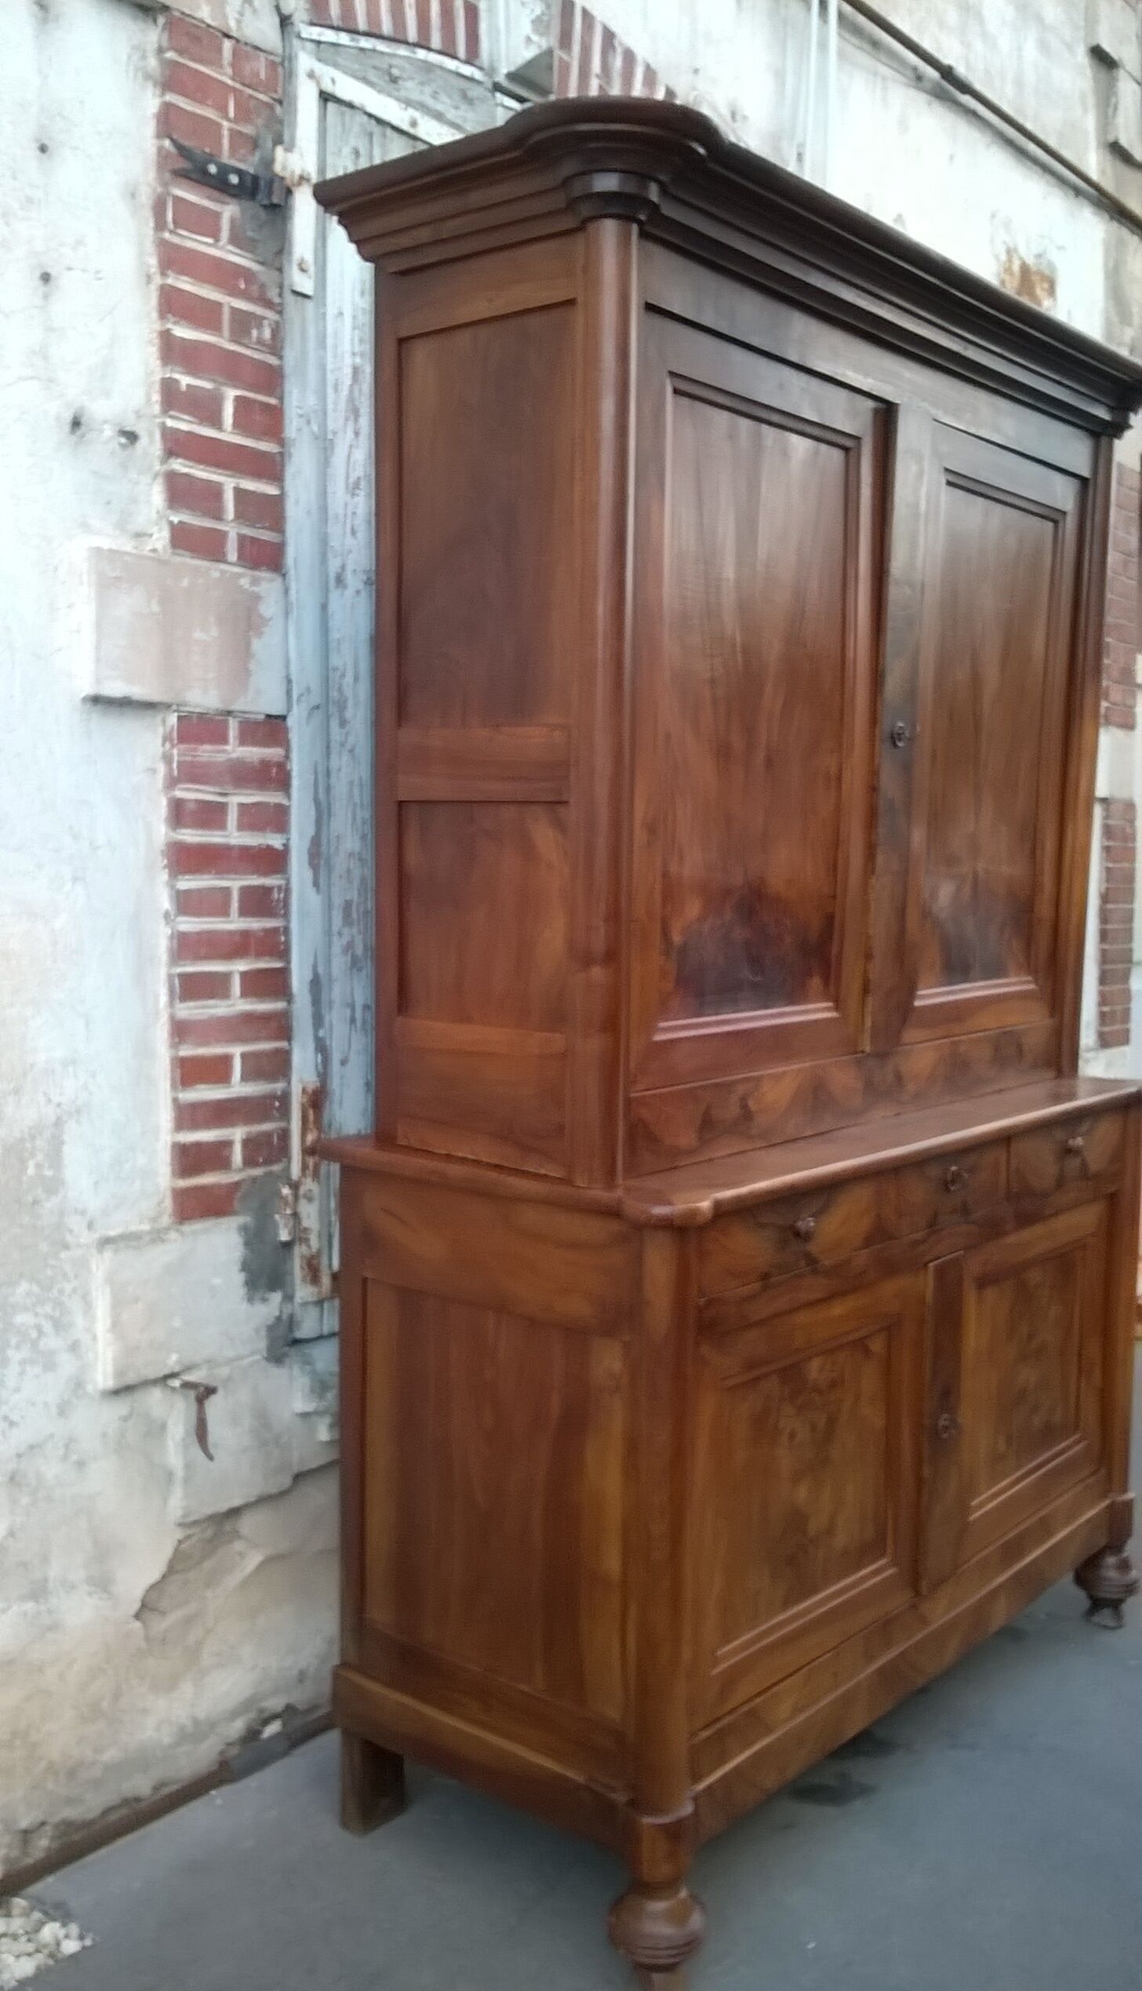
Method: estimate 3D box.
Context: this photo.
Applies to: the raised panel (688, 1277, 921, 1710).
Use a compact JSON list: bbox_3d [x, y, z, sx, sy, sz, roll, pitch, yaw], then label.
[{"bbox_3d":[0.346,0.682,2.500,0.027,0.519,0.601,5,6,39],"label":"raised panel"}]

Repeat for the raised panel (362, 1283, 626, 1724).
[{"bbox_3d":[-0.107,0.666,2.411,0.471,0.500,0.020,5,6,39],"label":"raised panel"}]

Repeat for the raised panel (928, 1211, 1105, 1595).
[{"bbox_3d":[0.764,0.643,3.011,0.030,0.519,0.722,5,6,39],"label":"raised panel"}]

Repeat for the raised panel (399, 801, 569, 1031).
[{"bbox_3d":[-0.119,-0.112,2.448,0.312,0.306,0.020,5,6,39],"label":"raised panel"}]

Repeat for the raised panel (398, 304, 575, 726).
[{"bbox_3d":[-0.112,-0.631,2.402,0.312,0.536,0.020,5,6,39],"label":"raised panel"}]

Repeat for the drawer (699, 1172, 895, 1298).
[{"bbox_3d":[0.168,0.308,2.553,0.425,0.096,0.495,5,6,39],"label":"drawer"}]

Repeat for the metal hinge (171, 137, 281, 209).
[{"bbox_3d":[-0.492,-1.183,2.562,0.039,0.054,0.181,5,6,39],"label":"metal hinge"}]

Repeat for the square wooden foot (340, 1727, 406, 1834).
[{"bbox_3d":[-0.294,1.155,2.674,0.045,0.169,0.105,5,6,39],"label":"square wooden foot"}]

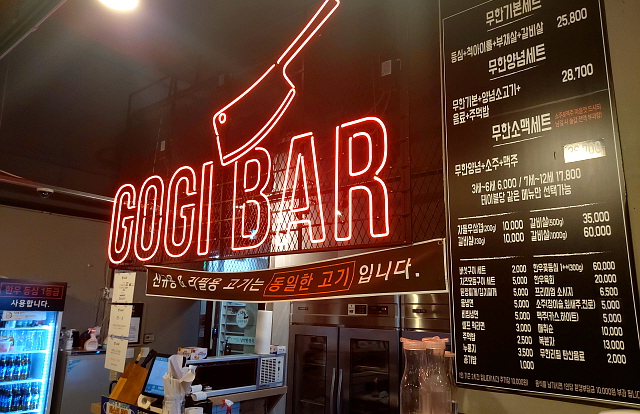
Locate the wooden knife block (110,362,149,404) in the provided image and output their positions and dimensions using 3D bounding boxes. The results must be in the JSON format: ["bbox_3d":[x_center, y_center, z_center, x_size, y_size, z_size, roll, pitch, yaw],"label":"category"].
[{"bbox_3d":[-1.222,1.127,2.939,0.098,0.252,0.212,-9,-15,39],"label":"wooden knife block"}]

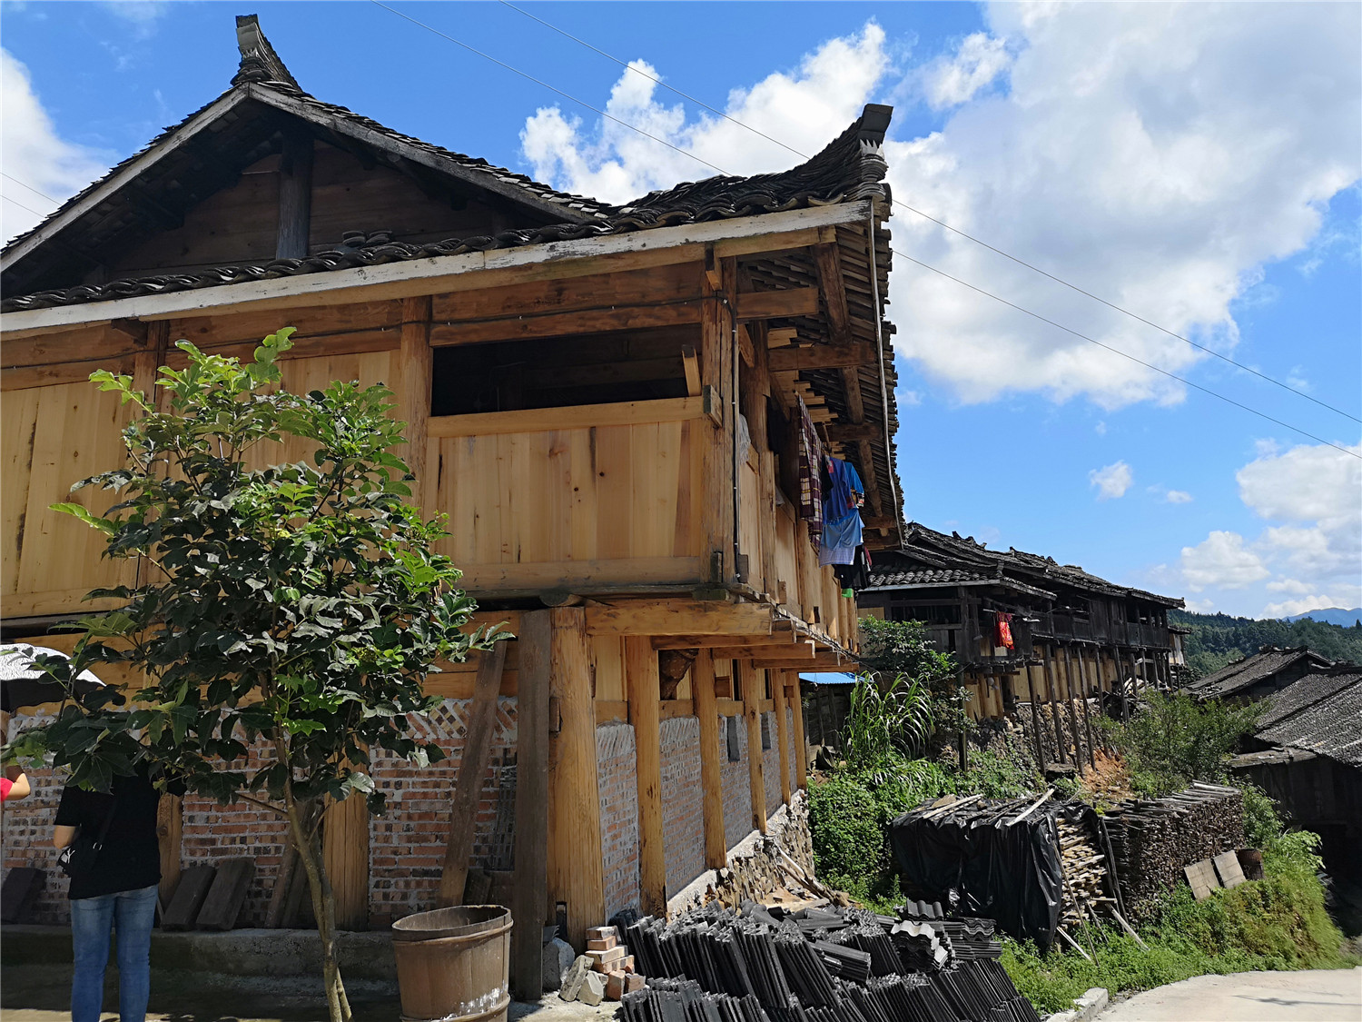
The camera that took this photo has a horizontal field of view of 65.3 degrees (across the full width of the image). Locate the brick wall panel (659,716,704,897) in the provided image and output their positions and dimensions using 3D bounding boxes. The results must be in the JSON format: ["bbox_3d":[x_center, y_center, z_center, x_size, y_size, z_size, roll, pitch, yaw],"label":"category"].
[{"bbox_3d":[-0.042,2.491,9.210,0.170,1.430,2.300,-4,-11,11],"label":"brick wall panel"}]

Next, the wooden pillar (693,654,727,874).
[{"bbox_3d":[0.301,2.437,10.541,0.205,2.130,0.205,-4,-11,11],"label":"wooden pillar"}]

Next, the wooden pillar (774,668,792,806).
[{"bbox_3d":[1.600,3.509,16.570,0.155,2.110,0.155,-4,-11,11],"label":"wooden pillar"}]

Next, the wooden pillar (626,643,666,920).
[{"bbox_3d":[-0.237,1.968,8.030,0.205,2.085,0.205,-4,-11,11],"label":"wooden pillar"}]

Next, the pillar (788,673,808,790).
[{"bbox_3d":[2.120,3.940,18.978,0.170,2.080,0.170,-4,-11,11],"label":"pillar"}]

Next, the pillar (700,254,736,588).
[{"bbox_3d":[0.186,-0.475,5.303,0.175,1.730,0.175,-4,-11,11],"label":"pillar"}]

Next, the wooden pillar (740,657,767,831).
[{"bbox_3d":[0.937,2.985,13.484,0.180,2.150,0.180,-4,-11,11],"label":"wooden pillar"}]

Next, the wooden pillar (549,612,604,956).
[{"bbox_3d":[-0.637,1.540,6.242,0.310,1.970,0.310,-4,-11,11],"label":"wooden pillar"}]

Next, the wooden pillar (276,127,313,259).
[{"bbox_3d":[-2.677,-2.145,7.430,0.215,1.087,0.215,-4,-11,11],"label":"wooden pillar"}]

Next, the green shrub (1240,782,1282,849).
[{"bbox_3d":[10.635,5.596,19.500,0.800,1.200,0.800,-4,-11,11],"label":"green shrub"}]

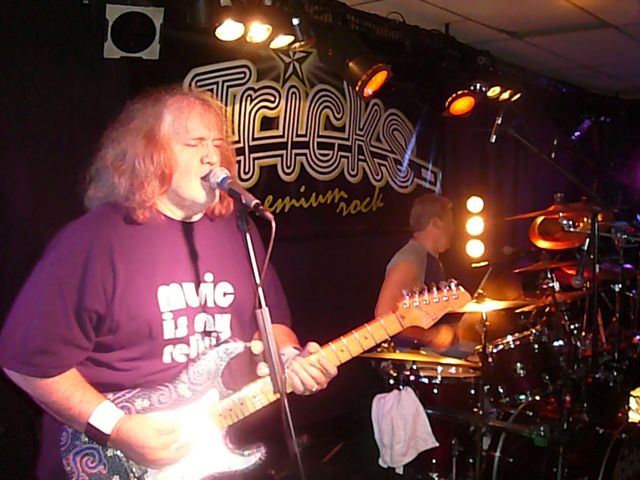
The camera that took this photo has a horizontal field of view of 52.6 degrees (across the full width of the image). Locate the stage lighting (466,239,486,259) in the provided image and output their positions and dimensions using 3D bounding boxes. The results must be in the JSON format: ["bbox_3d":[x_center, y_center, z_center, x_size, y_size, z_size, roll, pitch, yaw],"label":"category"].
[{"bbox_3d":[1.000,0.054,4.150,0.124,0.124,0.130,3,3,13],"label":"stage lighting"}]

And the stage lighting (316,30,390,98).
[{"bbox_3d":[0.179,-0.911,3.350,0.310,0.230,0.225,46,23,16],"label":"stage lighting"}]

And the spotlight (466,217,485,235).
[{"bbox_3d":[0.996,-0.087,4.150,0.122,0.122,0.130,3,3,13],"label":"spotlight"}]

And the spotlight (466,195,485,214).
[{"bbox_3d":[0.997,-0.226,4.150,0.120,0.120,0.130,3,3,13],"label":"spotlight"}]

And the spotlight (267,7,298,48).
[{"bbox_3d":[-0.168,-0.914,2.830,0.120,0.140,0.120,-35,-14,30],"label":"spotlight"}]

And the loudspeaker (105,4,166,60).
[{"bbox_3d":[-0.722,-0.821,2.468,0.207,0.207,0.180,-3,35,-24],"label":"loudspeaker"}]

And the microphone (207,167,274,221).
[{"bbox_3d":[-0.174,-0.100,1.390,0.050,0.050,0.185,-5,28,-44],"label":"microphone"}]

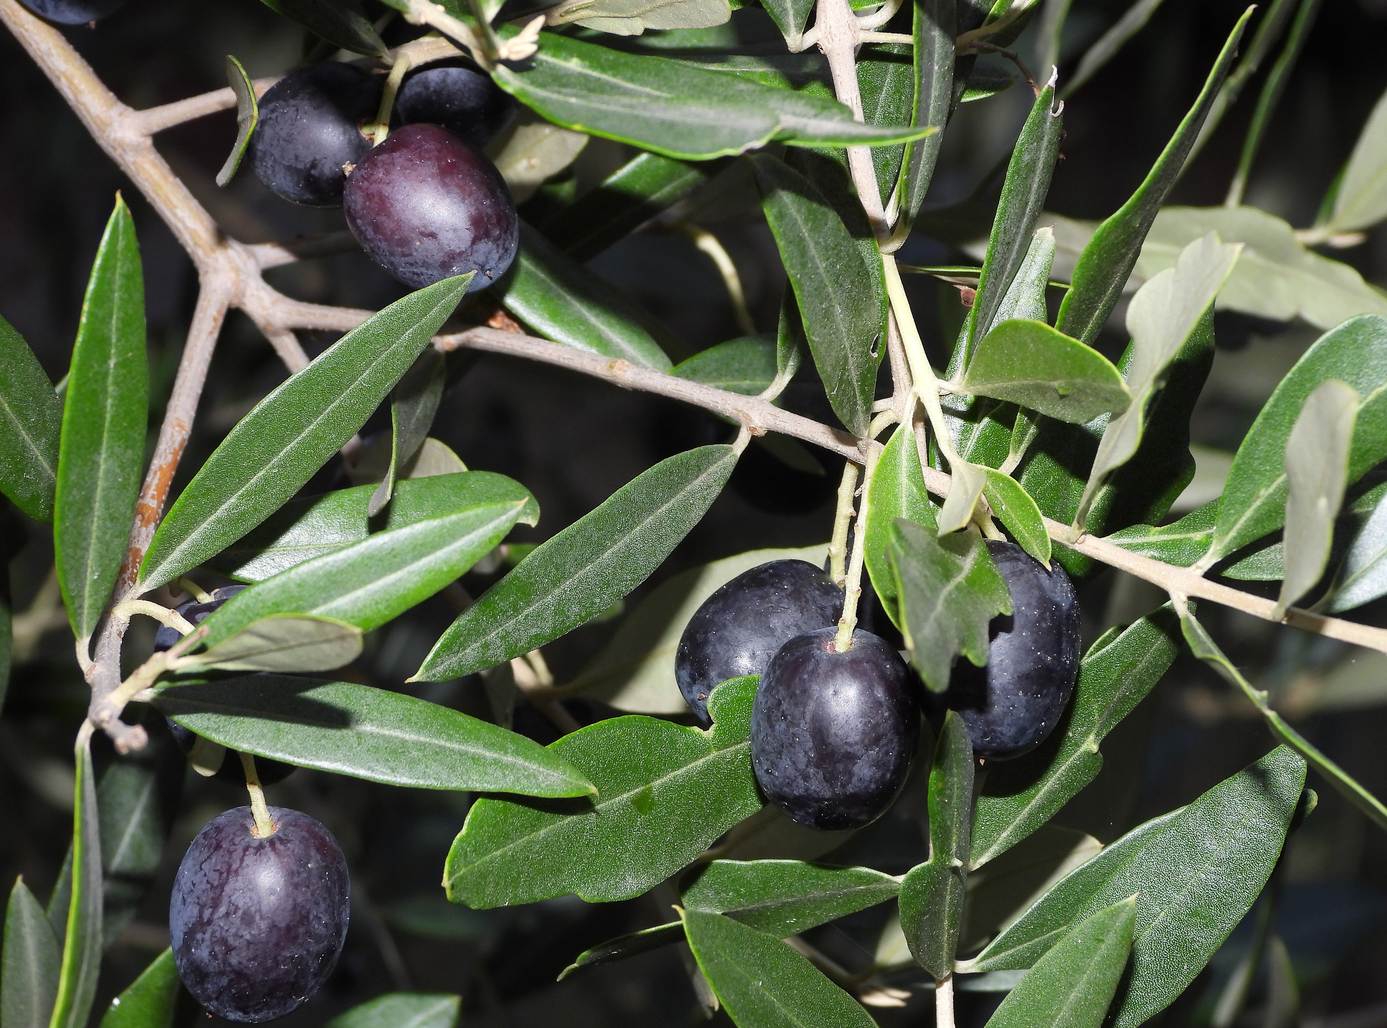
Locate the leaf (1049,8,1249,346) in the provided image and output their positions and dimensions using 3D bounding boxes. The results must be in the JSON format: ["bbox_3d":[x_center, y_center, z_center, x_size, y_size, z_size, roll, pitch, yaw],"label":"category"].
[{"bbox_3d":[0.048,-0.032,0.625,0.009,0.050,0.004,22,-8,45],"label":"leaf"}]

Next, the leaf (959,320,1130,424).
[{"bbox_3d":[0.039,-0.016,0.641,0.022,0.012,0.006,5,-14,34],"label":"leaf"}]

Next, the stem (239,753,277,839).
[{"bbox_3d":[-0.049,0.030,0.640,0.002,0.011,0.002,-16,0,0],"label":"stem"}]

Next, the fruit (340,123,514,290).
[{"bbox_3d":[-0.028,-0.033,0.615,0.016,0.016,0.021,-33,59,-22],"label":"fruit"}]

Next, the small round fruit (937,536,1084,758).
[{"bbox_3d":[0.035,0.015,0.660,0.019,0.025,0.019,5,6,0],"label":"small round fruit"}]

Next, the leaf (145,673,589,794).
[{"bbox_3d":[-0.034,0.023,0.613,0.048,0.011,0.004,13,-25,0],"label":"leaf"}]

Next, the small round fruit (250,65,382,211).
[{"bbox_3d":[-0.043,-0.044,0.672,0.016,0.016,0.018,-28,51,0],"label":"small round fruit"}]

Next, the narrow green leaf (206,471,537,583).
[{"bbox_3d":[-0.037,0.003,0.657,0.039,0.011,0.004,-10,-34,7],"label":"narrow green leaf"}]

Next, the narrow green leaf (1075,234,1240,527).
[{"bbox_3d":[0.051,-0.014,0.641,0.009,0.040,0.004,37,29,19],"label":"narrow green leaf"}]

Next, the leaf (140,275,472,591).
[{"bbox_3d":[-0.043,-0.009,0.641,0.011,0.052,0.003,50,15,12],"label":"leaf"}]

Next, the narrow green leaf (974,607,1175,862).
[{"bbox_3d":[0.043,0.025,0.677,0.012,0.039,0.006,38,-6,11],"label":"narrow green leaf"}]

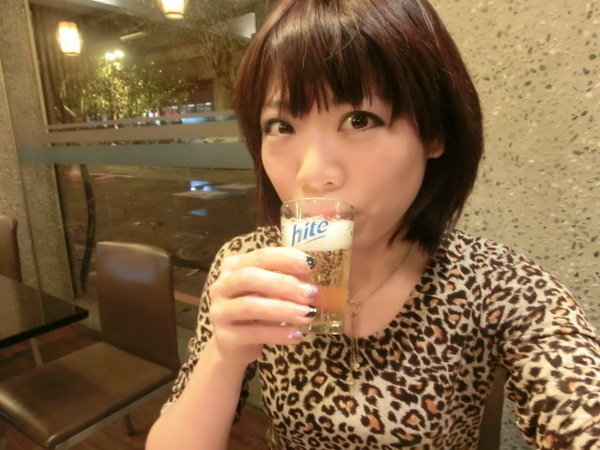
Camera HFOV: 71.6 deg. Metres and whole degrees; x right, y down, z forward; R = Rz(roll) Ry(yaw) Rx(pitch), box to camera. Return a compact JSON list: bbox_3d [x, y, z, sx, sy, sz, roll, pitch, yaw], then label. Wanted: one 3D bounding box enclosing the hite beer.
[{"bbox_3d":[0.012,0.038,0.327,0.057,0.086,0.057,0,-10,13],"label":"hite beer"}]

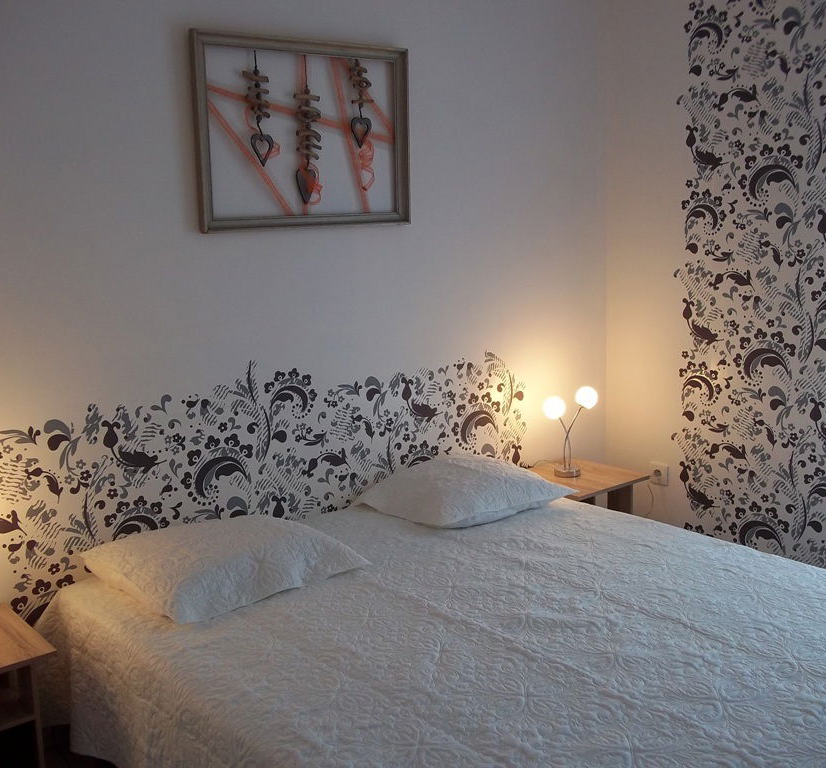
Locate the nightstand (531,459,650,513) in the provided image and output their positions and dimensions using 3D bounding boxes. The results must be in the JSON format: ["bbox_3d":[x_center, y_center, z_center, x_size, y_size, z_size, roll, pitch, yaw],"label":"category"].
[{"bbox_3d":[0.617,0.583,3.623,0.425,0.470,0.375,-10,12,-40],"label":"nightstand"}]

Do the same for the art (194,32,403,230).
[{"bbox_3d":[-0.319,-0.764,2.936,0.745,0.560,0.035,-9,12,-37],"label":"art"}]

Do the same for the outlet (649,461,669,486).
[{"bbox_3d":[0.979,0.360,3.763,0.014,0.086,0.084,-9,12,-37],"label":"outlet"}]

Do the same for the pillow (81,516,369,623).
[{"bbox_3d":[-0.516,0.463,2.648,0.650,0.140,0.480,-9,12,-37],"label":"pillow"}]

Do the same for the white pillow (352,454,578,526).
[{"bbox_3d":[0.188,0.335,3.212,0.650,0.155,0.460,-9,12,-37],"label":"white pillow"}]

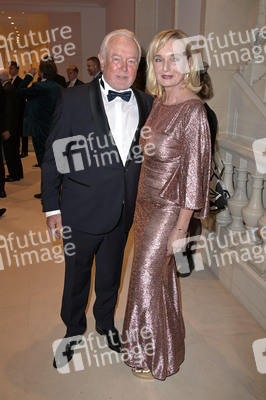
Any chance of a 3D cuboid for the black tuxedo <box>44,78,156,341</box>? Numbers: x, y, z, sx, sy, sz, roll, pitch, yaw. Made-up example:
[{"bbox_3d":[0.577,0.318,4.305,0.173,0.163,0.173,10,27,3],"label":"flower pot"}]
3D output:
[{"bbox_3d":[-0.185,0.161,1.868,0.580,1.520,0.330,-5,21,-13],"label":"black tuxedo"}]

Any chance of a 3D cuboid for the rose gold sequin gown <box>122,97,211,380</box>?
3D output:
[{"bbox_3d":[0.170,0.243,1.802,0.450,1.510,0.390,9,22,23],"label":"rose gold sequin gown"}]

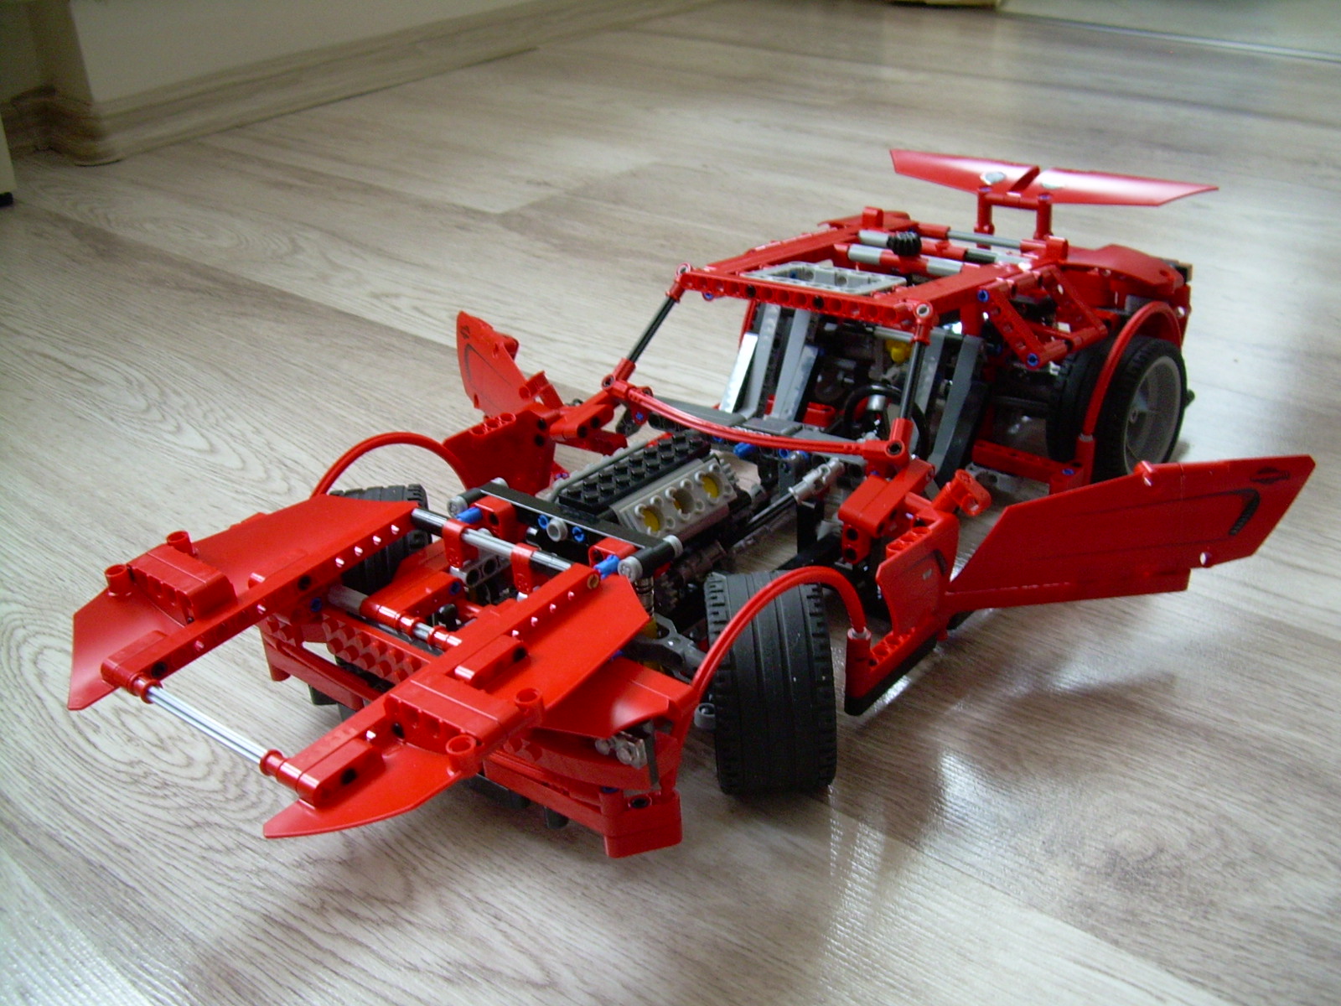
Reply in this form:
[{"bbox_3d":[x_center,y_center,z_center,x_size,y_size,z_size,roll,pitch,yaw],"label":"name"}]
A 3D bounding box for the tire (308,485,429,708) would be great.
[{"bbox_3d":[-0.102,0.029,0.535,0.035,0.069,0.069,-8,26,-8],"label":"tire"}]

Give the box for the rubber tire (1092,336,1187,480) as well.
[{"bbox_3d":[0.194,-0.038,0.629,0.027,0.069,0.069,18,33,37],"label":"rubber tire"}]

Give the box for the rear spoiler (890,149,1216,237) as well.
[{"bbox_3d":[0.169,-0.141,0.698,0.172,0.031,0.033,18,33,37],"label":"rear spoiler"}]

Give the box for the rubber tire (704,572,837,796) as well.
[{"bbox_3d":[0.031,0.056,0.460,0.035,0.069,0.069,-4,26,0],"label":"rubber tire"}]

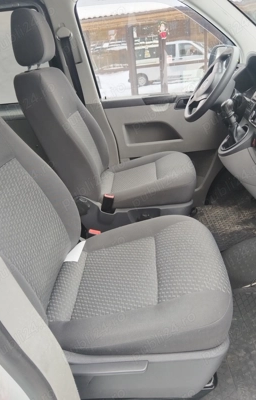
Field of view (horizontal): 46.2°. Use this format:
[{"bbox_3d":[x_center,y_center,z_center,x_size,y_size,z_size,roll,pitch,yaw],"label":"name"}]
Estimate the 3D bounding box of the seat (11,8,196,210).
[{"bbox_3d":[-0.061,-0.479,1.562,0.823,0.917,0.520,-3,26,5],"label":"seat"}]

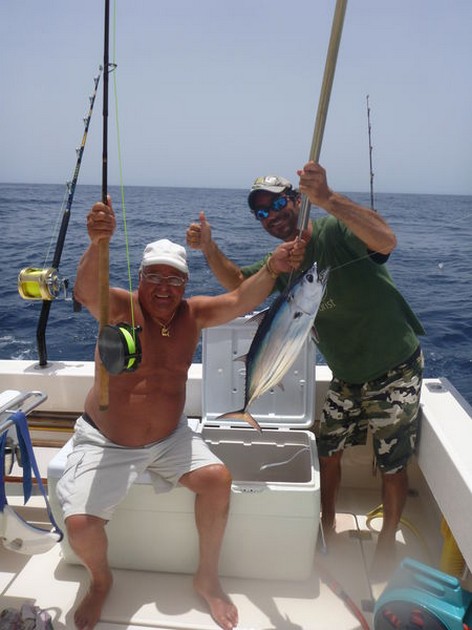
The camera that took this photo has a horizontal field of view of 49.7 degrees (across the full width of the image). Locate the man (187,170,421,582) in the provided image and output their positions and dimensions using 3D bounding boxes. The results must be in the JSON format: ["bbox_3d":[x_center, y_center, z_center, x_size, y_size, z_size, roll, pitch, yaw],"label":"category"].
[{"bbox_3d":[0.296,0.265,2.135,0.875,1.718,0.577,8,15,25],"label":"man"}]

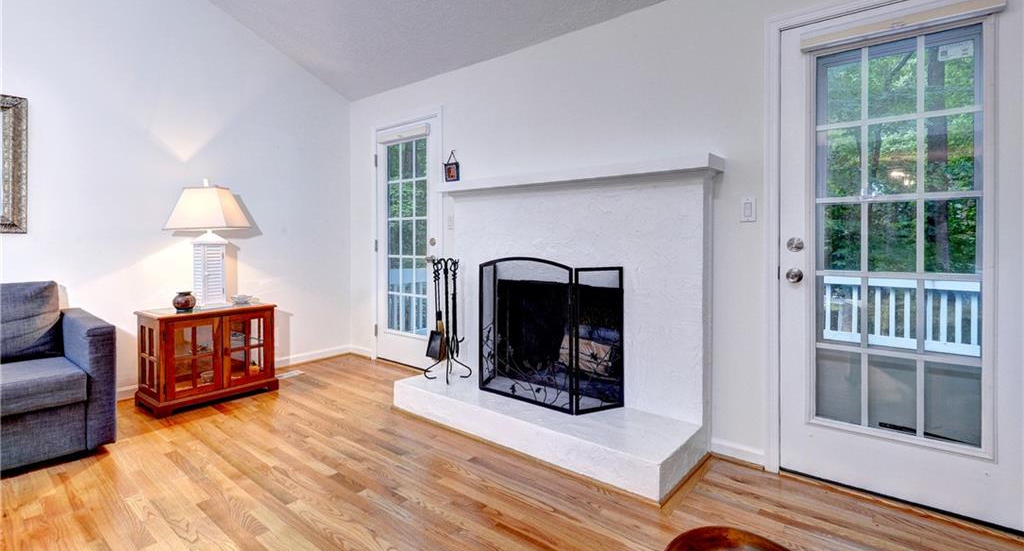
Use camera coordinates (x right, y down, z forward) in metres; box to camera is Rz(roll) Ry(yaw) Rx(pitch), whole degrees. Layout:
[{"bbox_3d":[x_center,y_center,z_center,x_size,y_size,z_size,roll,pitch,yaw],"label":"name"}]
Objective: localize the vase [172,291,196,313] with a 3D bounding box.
[{"bbox_3d":[-2.147,0.176,2.985,0.125,0.120,0.125,1,2,38],"label":"vase"}]

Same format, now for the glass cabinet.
[{"bbox_3d":[-2.033,0.527,3.083,0.385,0.598,0.715,1,2,38],"label":"glass cabinet"}]

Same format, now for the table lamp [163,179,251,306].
[{"bbox_3d":[-2.058,-0.215,3.099,0.375,0.880,0.375,0,2,-9],"label":"table lamp"}]

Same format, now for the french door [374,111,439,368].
[{"bbox_3d":[-0.890,-0.258,3.880,0.810,2.040,0.060,1,2,38],"label":"french door"}]

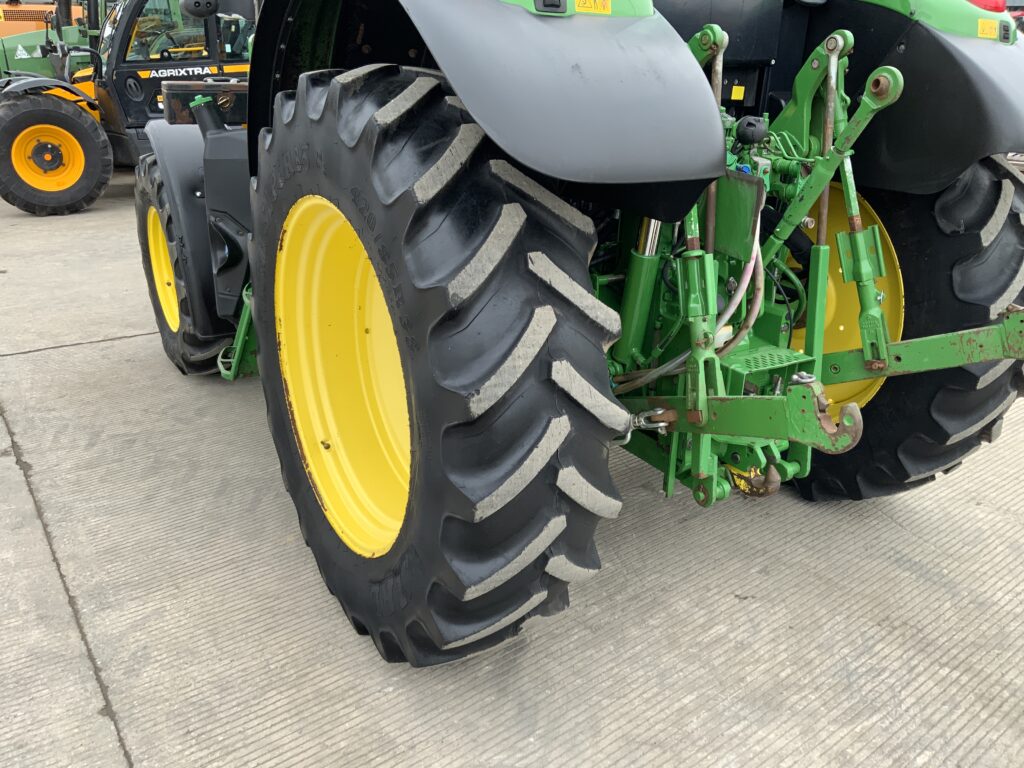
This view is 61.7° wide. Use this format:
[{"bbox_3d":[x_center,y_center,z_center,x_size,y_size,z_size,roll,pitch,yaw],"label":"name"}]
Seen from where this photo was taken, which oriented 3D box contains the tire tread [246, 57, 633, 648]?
[{"bbox_3d":[-0.333,-0.059,2.496,0.425,1.640,1.670,-11,25,-30],"label":"tire tread"}]

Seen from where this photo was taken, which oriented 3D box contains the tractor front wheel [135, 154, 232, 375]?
[{"bbox_3d":[-1.652,-0.624,4.518,0.390,1.175,1.200,-11,25,-30],"label":"tractor front wheel"}]

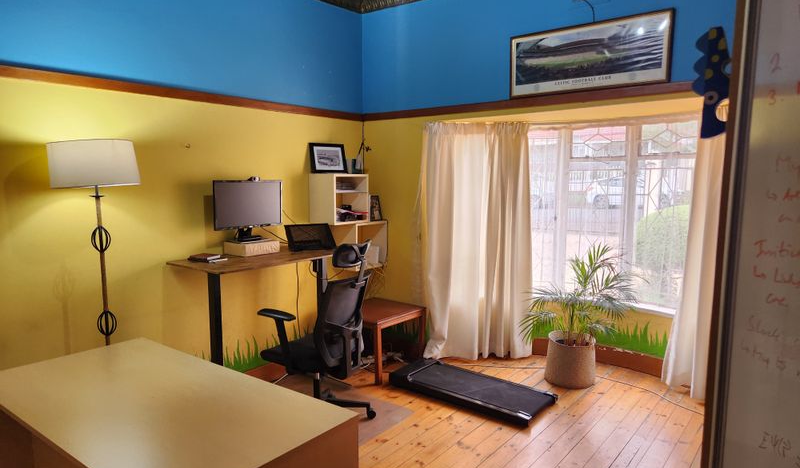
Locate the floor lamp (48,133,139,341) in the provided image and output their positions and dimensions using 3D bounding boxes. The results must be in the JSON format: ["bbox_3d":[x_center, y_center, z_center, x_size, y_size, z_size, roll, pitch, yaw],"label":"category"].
[{"bbox_3d":[-1.550,0.397,2.811,0.430,1.760,0.430,5,8,38],"label":"floor lamp"}]

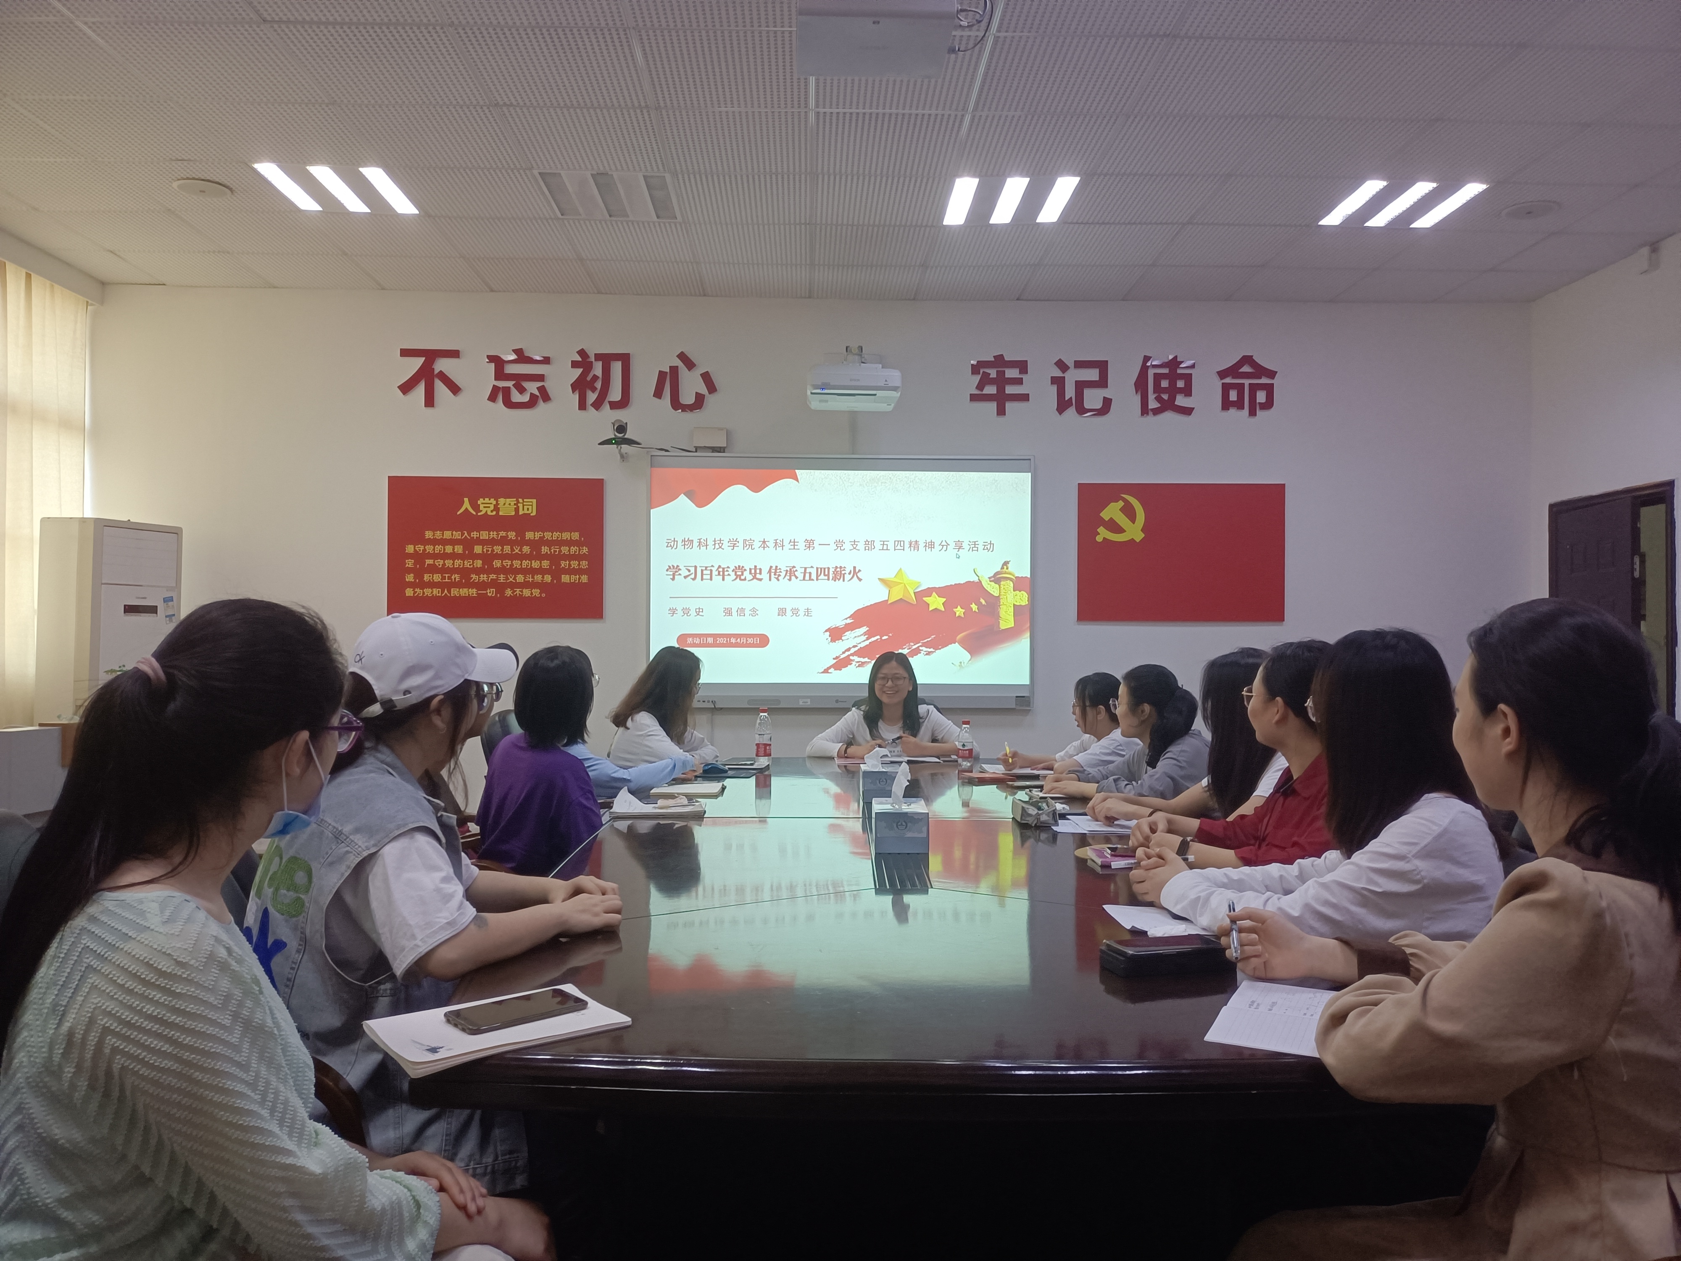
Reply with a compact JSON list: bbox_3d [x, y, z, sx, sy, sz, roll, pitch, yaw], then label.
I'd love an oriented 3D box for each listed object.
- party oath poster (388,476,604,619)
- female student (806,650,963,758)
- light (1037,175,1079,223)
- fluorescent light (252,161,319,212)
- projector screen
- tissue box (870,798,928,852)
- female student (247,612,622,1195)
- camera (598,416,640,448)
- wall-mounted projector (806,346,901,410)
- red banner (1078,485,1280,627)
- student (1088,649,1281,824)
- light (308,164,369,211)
[{"bbox_3d":[-1.940,-0.465,6.833,1.200,0.795,0.020,0,-1,-2],"label":"party oath poster"},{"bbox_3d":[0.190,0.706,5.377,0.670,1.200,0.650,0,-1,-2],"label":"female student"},{"bbox_3d":[0.986,-1.952,5.502,0.100,0.045,0.540,0,-2,-2],"label":"light"},{"bbox_3d":[-2.445,-1.970,5.388,0.100,0.045,0.540,0,-2,-2],"label":"fluorescent light"},{"bbox_3d":[0.011,-0.307,6.883,2.190,1.250,0.050,0,-2,-2],"label":"projector screen"},{"bbox_3d":[0.145,0.468,2.908,0.122,0.092,0.235,0,-1,1],"label":"tissue box"},{"bbox_3d":[-0.635,0.603,1.918,0.610,1.270,0.480,1,-2,-35],"label":"female student"},{"bbox_3d":[-1.208,-1.081,6.656,0.238,0.148,0.155,0,-1,-2],"label":"camera"},{"bbox_3d":[0.066,-1.293,6.334,0.465,0.200,0.420,0,-1,-2],"label":"wall-mounted projector"},{"bbox_3d":[1.960,-0.446,6.955,1.200,0.800,0.025,0,-2,-2],"label":"red banner"},{"bbox_3d":[0.984,0.669,3.258,0.680,1.220,0.470,0,-1,-2],"label":"student"},{"bbox_3d":[-2.230,-1.968,5.414,0.100,0.045,0.540,0,-2,-2],"label":"light"}]

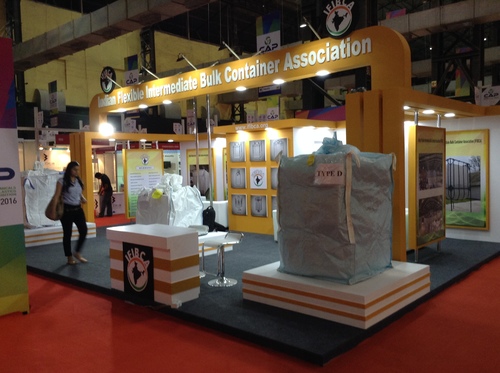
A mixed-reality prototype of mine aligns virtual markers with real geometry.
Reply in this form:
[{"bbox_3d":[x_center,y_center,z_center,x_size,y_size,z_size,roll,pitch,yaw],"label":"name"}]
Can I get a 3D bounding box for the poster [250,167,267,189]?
[{"bbox_3d":[0.171,-0.174,9.954,0.446,0.446,0.036,1,5,43],"label":"poster"}]

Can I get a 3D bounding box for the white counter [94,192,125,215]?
[{"bbox_3d":[-4.487,0.566,15.747,0.500,0.745,1.120,1,4,42],"label":"white counter"}]

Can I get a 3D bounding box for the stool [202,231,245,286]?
[{"bbox_3d":[-0.355,0.921,6.125,0.421,0.652,0.410,-5,5,-43],"label":"stool"}]

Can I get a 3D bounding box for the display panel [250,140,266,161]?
[{"bbox_3d":[0.158,-0.733,9.914,0.441,0.441,0.036,1,5,43],"label":"display panel"}]

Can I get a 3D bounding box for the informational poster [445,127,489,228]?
[{"bbox_3d":[3.778,-0.119,8.817,1.196,1.790,0.082,1,4,43],"label":"informational poster"}]

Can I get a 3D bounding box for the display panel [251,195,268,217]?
[{"bbox_3d":[0.183,0.426,10.187,0.444,0.462,0.041,1,4,43],"label":"display panel"}]

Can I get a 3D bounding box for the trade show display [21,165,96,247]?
[{"bbox_3d":[-4.484,0.318,10.347,1.539,1.652,1.508,1,5,43],"label":"trade show display"}]

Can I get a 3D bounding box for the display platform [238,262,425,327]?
[{"bbox_3d":[0.985,1.091,5.380,1.540,0.309,1.458,1,4,43],"label":"display platform"}]

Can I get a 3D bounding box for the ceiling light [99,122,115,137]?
[{"bbox_3d":[-3.364,-1.325,11.173,0.277,0.288,0.257,1,4,43],"label":"ceiling light"}]

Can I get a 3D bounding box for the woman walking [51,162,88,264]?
[{"bbox_3d":[-2.923,0.425,7.746,0.492,1.642,0.523,1,4,37],"label":"woman walking"}]

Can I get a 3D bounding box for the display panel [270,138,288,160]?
[{"bbox_3d":[0.583,-0.743,9.721,0.435,0.448,0.041,1,4,43],"label":"display panel"}]

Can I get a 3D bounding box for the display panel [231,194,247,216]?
[{"bbox_3d":[-0.248,0.418,10.591,0.446,0.462,0.041,1,4,43],"label":"display panel"}]

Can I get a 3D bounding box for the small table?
[{"bbox_3d":[-1.188,0.921,5.788,1.252,0.754,0.472,1,5,43],"label":"small table"}]

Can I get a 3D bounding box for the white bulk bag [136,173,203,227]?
[{"bbox_3d":[-1.420,0.319,8.221,0.903,1.077,0.780,1,5,43],"label":"white bulk bag"}]

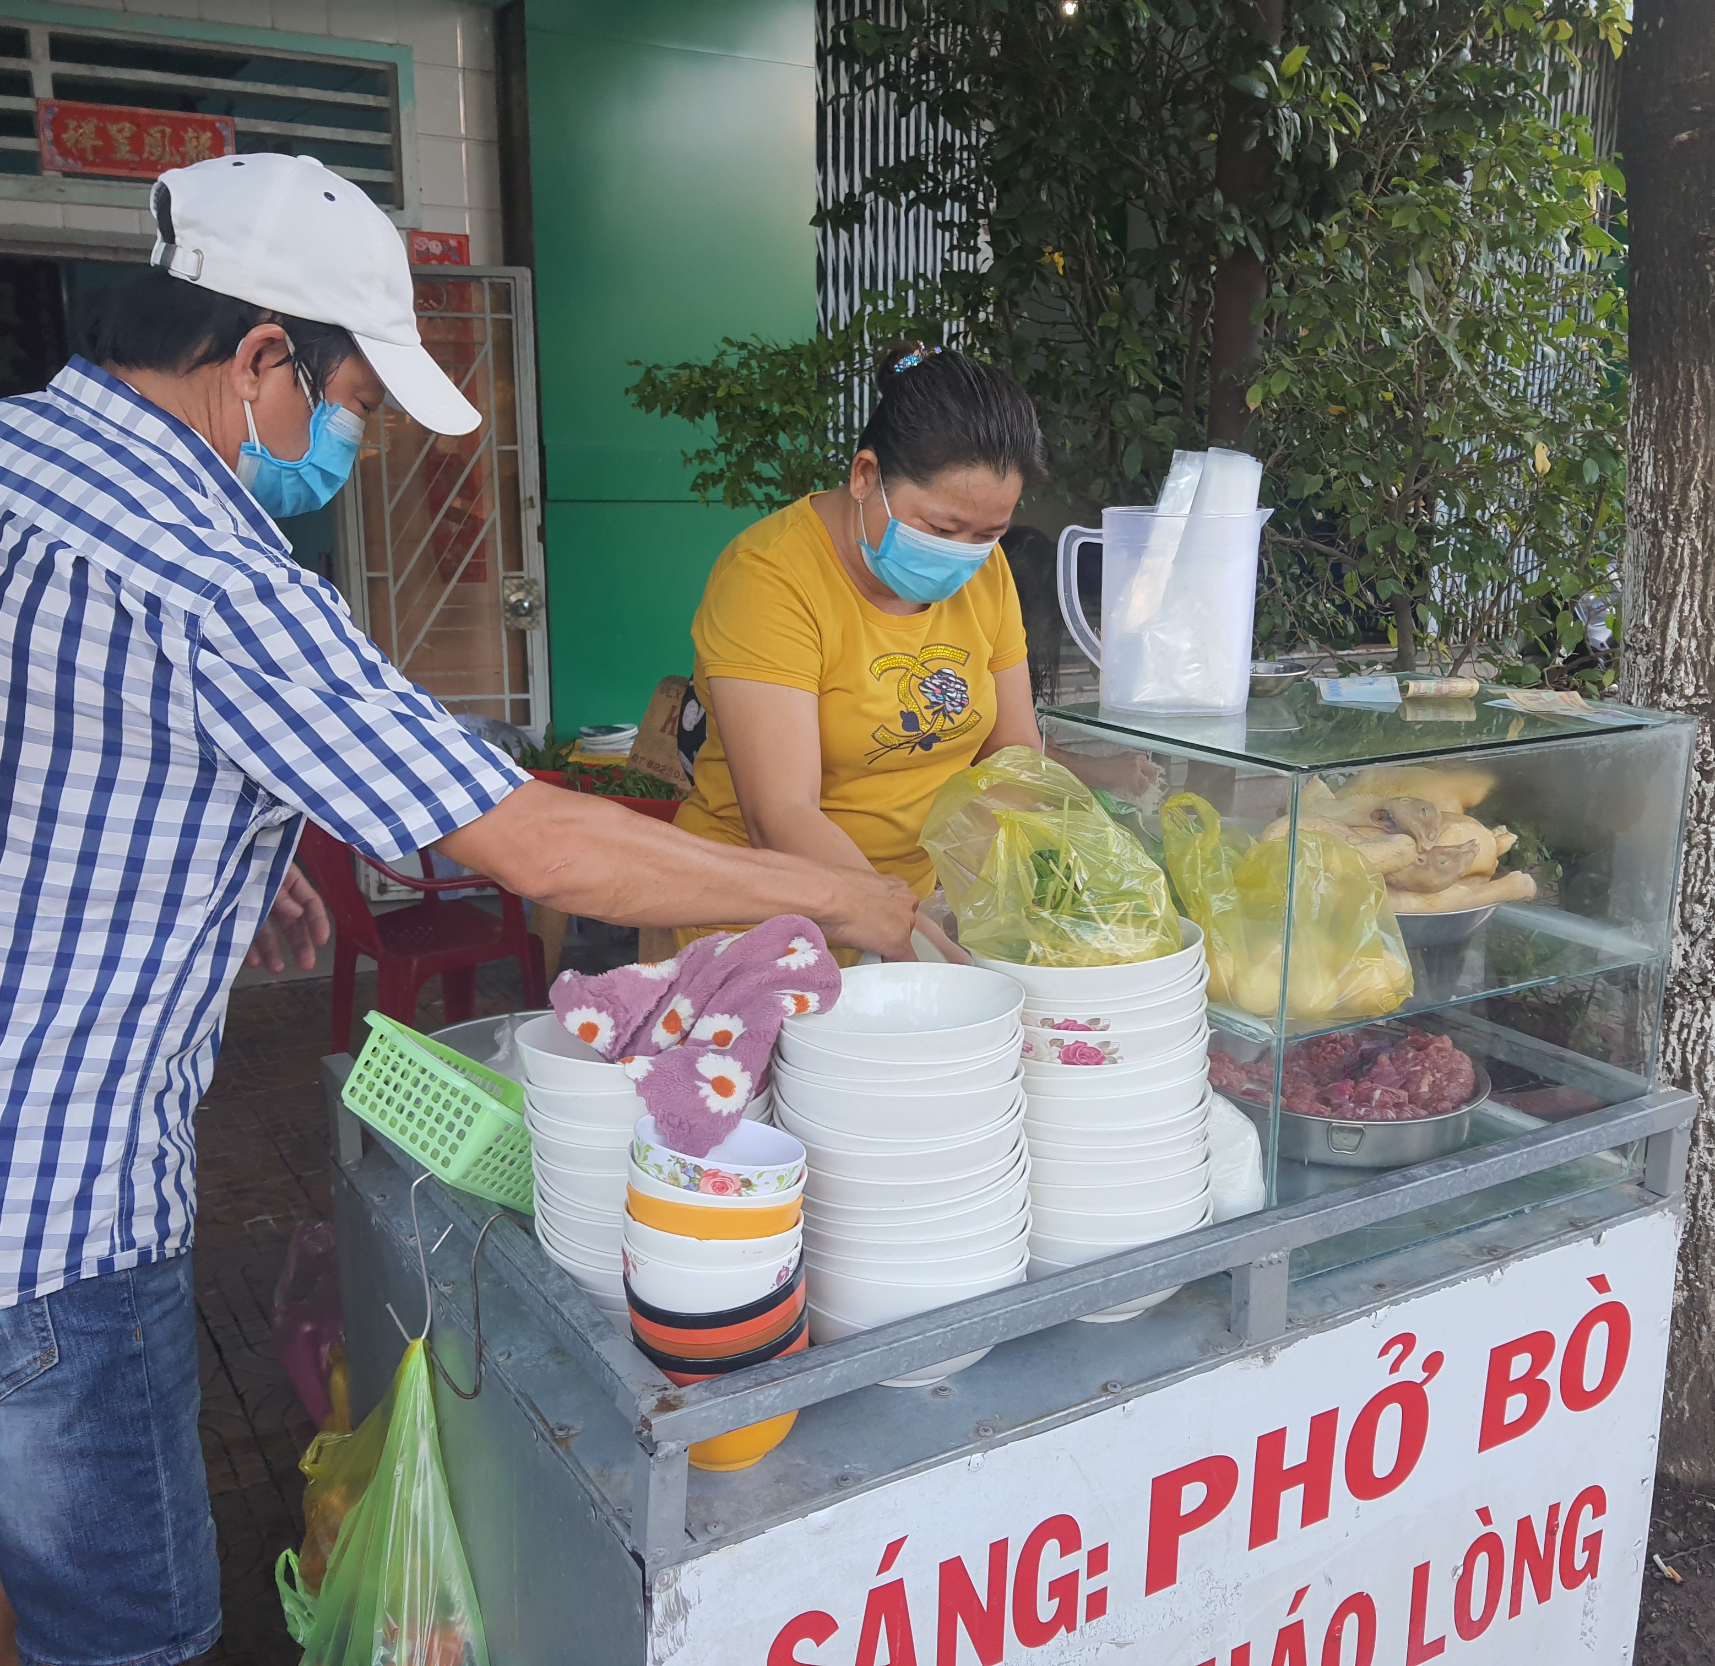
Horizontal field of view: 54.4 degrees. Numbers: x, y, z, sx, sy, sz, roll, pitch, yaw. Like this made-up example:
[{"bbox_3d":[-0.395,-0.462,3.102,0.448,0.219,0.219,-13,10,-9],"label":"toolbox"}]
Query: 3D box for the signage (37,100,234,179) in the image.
[{"bbox_3d":[-2.040,-1.961,4.748,0.519,0.186,0.010,-6,14,-27],"label":"signage"}]

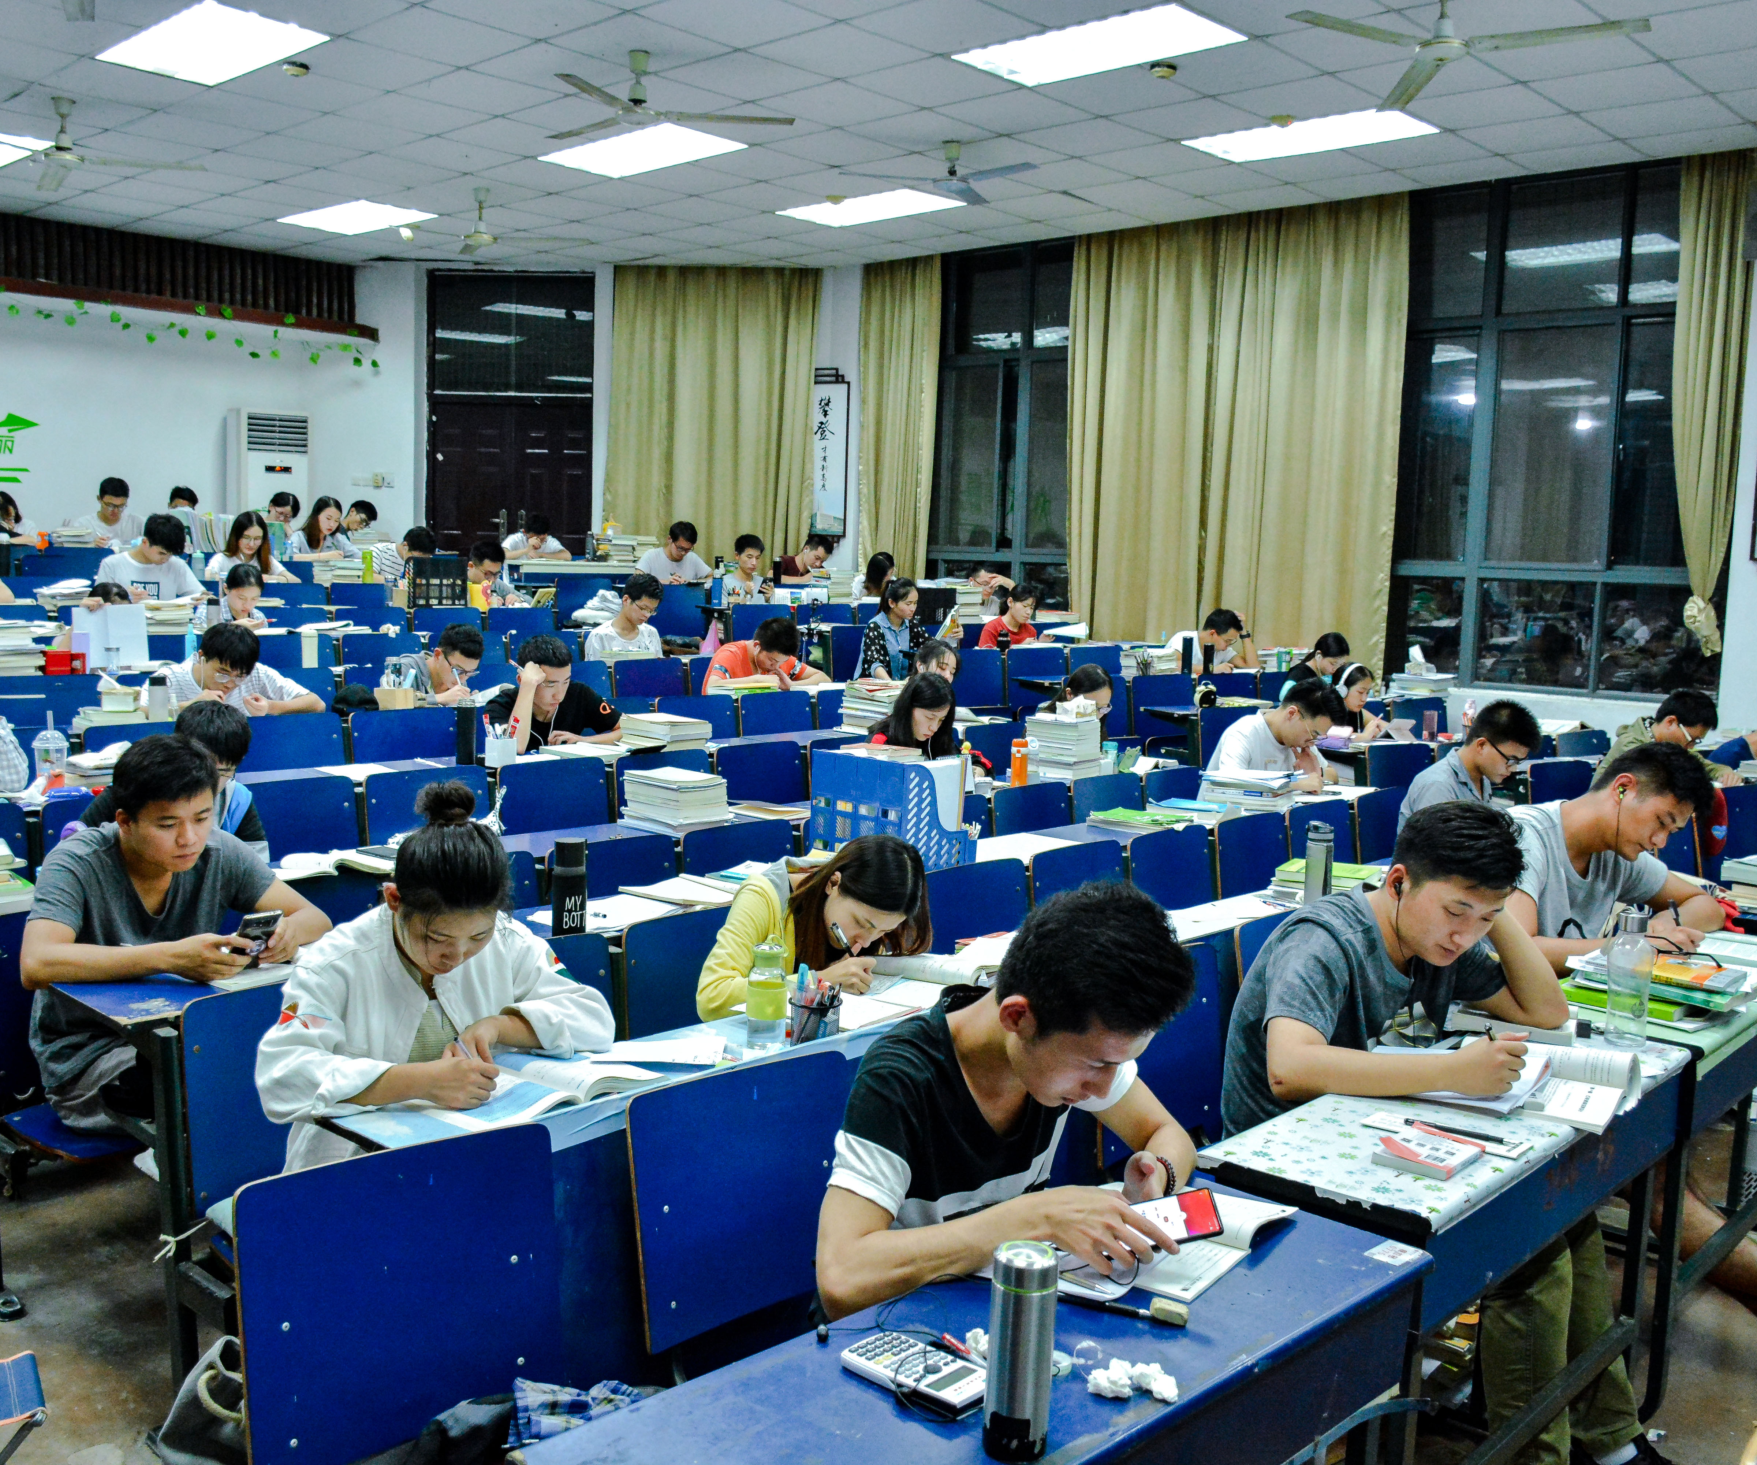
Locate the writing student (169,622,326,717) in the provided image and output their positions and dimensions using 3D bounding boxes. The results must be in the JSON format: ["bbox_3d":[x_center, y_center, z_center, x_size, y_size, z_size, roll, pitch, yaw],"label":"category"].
[{"bbox_3d":[-2.439,0.087,6.336,0.700,1.000,0.580,7,8,44],"label":"writing student"}]

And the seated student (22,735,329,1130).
[{"bbox_3d":[-1.420,0.624,3.436,0.680,1.235,0.620,7,8,43],"label":"seated student"}]

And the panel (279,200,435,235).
[{"bbox_3d":[-3.489,-3.453,11.007,1.200,0.080,0.600,7,8,43],"label":"panel"}]

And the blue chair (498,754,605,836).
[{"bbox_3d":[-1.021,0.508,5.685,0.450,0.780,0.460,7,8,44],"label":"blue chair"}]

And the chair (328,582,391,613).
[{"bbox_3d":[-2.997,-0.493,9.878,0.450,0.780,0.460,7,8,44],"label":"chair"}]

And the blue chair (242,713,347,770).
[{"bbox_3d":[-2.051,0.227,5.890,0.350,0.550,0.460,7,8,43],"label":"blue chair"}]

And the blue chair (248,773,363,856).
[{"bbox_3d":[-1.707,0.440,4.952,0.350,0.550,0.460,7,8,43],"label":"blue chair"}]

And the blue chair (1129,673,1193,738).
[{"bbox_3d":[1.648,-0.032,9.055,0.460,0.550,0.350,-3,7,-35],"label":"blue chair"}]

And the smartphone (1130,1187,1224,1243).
[{"bbox_3d":[0.358,0.635,2.130,0.155,0.010,0.075,-14,31,3],"label":"smartphone"}]

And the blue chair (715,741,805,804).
[{"bbox_3d":[-0.342,0.459,6.432,0.420,0.790,0.470,7,8,43],"label":"blue chair"}]

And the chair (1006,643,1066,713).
[{"bbox_3d":[1.052,-0.096,9.888,0.470,0.790,0.420,-3,7,-33],"label":"chair"}]

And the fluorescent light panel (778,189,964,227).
[{"bbox_3d":[-0.049,-3.258,10.201,1.170,0.070,0.570,7,9,43],"label":"fluorescent light panel"}]

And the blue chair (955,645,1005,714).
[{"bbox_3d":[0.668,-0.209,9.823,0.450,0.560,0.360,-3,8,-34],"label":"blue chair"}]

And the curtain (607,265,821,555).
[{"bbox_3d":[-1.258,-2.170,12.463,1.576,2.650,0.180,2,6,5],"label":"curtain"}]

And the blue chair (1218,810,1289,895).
[{"bbox_3d":[1.411,0.695,5.621,0.420,0.790,0.470,7,8,43],"label":"blue chair"}]

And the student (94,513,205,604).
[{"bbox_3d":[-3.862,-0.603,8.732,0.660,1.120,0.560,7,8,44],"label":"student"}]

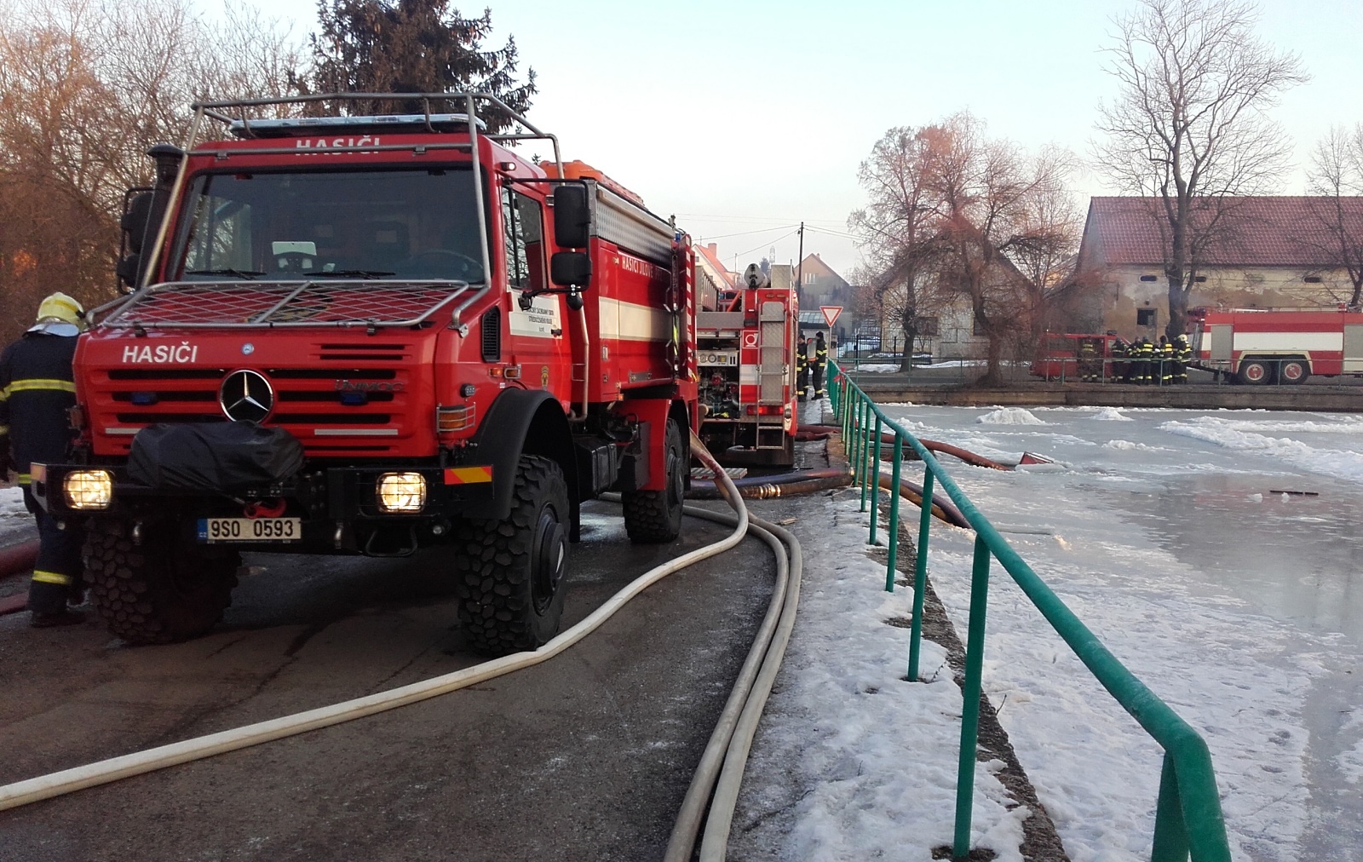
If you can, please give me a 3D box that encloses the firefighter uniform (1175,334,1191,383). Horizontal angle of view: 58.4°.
[{"bbox_3d":[18.079,-2.541,43.930,0.500,1.840,0.600,1,5,15],"label":"firefighter uniform"}]

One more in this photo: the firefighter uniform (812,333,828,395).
[{"bbox_3d":[3.807,-1.745,33.632,0.420,1.780,0.550,-1,5,-17],"label":"firefighter uniform"}]

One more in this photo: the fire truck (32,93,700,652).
[{"bbox_3d":[-1.438,-0.416,8.509,2.450,2.980,5.991,1,4,10],"label":"fire truck"}]

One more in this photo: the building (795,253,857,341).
[{"bbox_3d":[15.857,-15.426,145.597,9.200,10.600,11.000,0,4,6],"label":"building"}]

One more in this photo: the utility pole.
[{"bbox_3d":[6.669,-7.572,67.693,0.300,8.200,0.300,2,4,0],"label":"utility pole"}]

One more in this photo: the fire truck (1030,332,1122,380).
[{"bbox_3d":[16.268,-2.906,47.925,4.750,1.980,1.850,0,4,-1],"label":"fire truck"}]

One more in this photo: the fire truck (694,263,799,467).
[{"bbox_3d":[0.721,-1.216,20.534,2.500,2.900,7.500,0,4,6],"label":"fire truck"}]

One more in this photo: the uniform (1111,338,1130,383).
[{"bbox_3d":[16.226,-2.578,45.134,0.600,1.730,0.500,3,5,37],"label":"uniform"}]

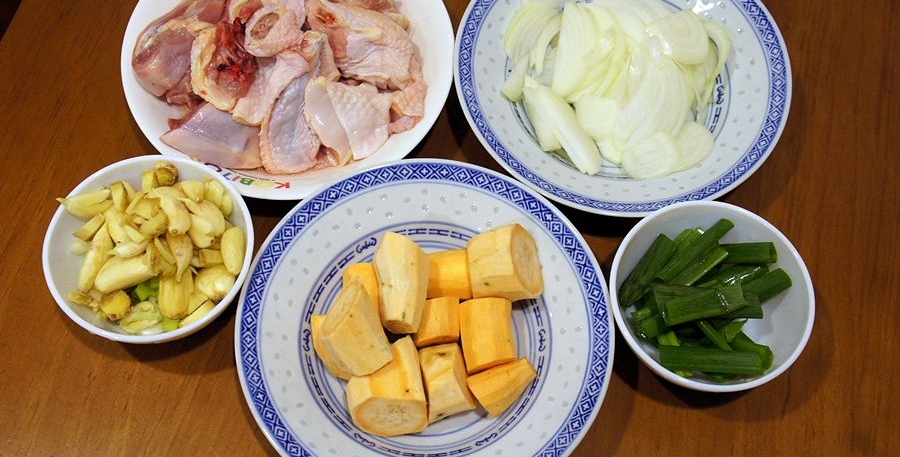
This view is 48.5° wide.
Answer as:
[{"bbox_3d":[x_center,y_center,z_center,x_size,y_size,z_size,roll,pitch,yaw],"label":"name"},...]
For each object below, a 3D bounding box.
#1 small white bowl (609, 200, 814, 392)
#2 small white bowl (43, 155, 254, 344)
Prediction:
[{"bbox_3d":[0.151,0.048,0.600,0.120,0.054,0.120,0,66,0],"label":"small white bowl"},{"bbox_3d":[-0.176,0.020,0.610,0.122,0.054,0.122,0,66,0],"label":"small white bowl"}]

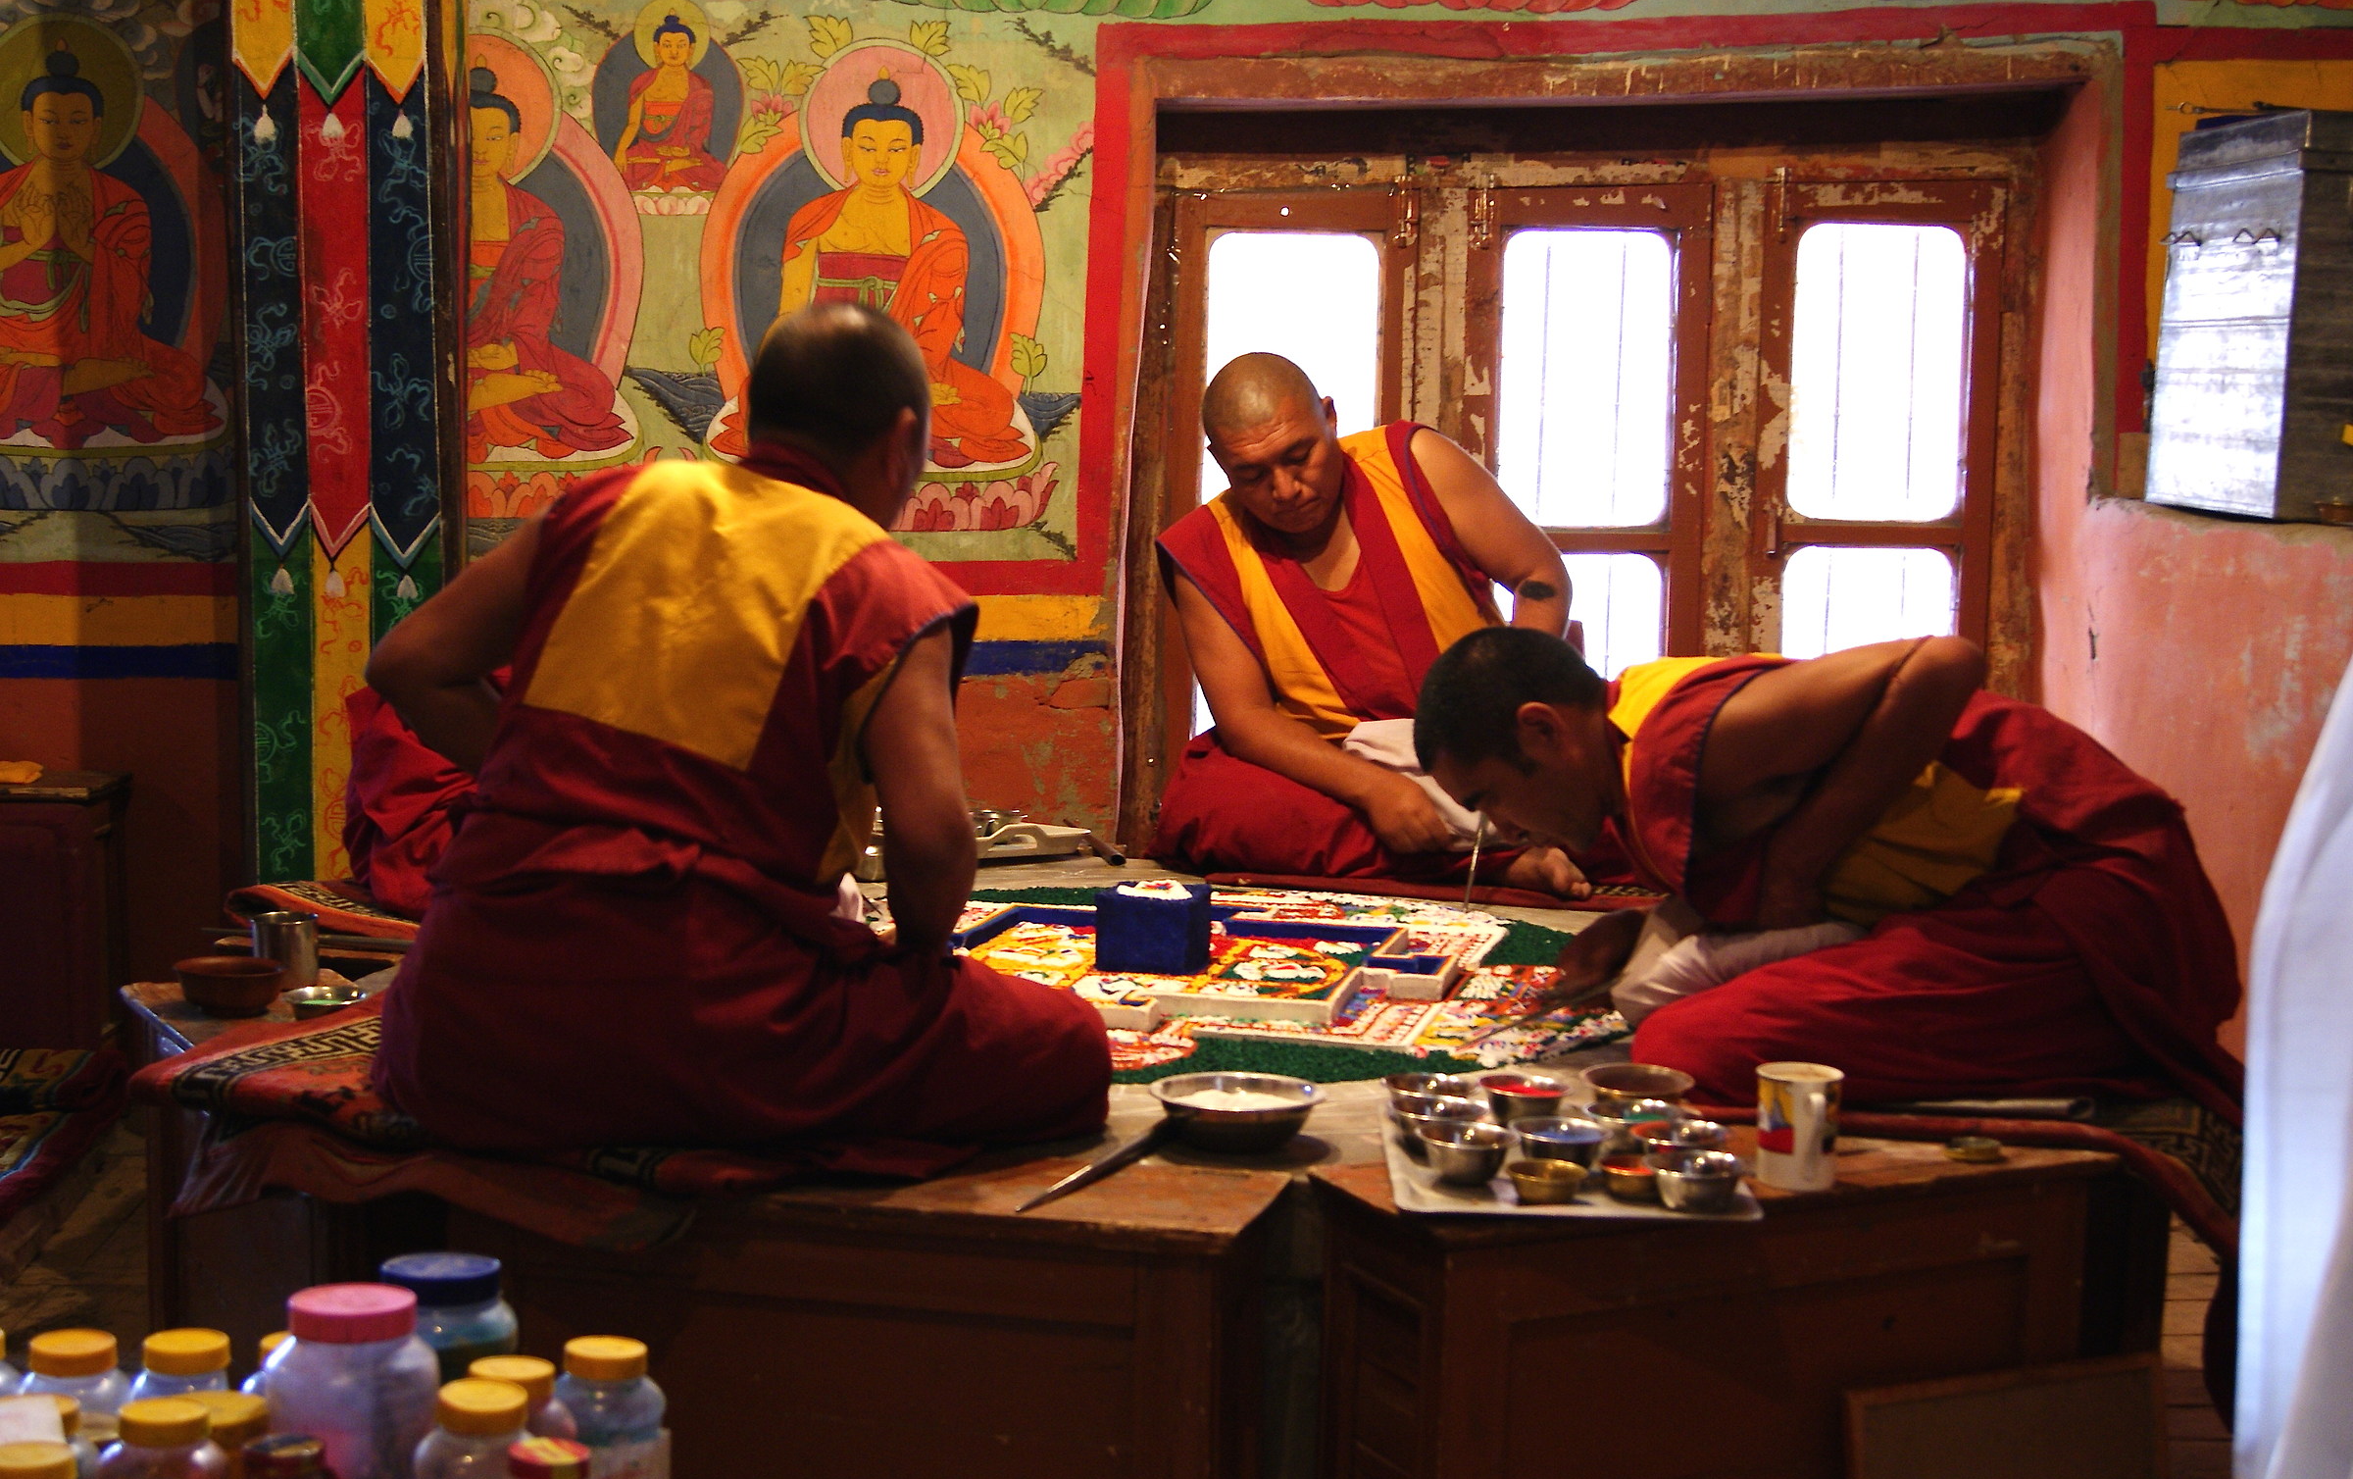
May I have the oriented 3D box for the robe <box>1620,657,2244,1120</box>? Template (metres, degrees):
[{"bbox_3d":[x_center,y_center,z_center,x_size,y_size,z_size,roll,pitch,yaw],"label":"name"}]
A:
[{"bbox_3d":[0.797,0.119,3.511,0.620,0.430,0.500,3,7,15],"label":"robe"}]

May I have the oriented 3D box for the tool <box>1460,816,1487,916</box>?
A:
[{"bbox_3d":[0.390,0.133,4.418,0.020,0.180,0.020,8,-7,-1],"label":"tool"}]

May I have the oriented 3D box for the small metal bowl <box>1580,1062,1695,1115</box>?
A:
[{"bbox_3d":[0.442,0.340,3.245,0.104,0.046,0.104,1,7,0],"label":"small metal bowl"}]

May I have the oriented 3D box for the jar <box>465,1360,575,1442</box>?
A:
[{"bbox_3d":[-0.480,0.527,2.463,0.090,0.145,0.090,1,7,0],"label":"jar"}]

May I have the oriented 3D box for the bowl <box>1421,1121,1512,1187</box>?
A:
[{"bbox_3d":[0.257,0.371,3.030,0.080,0.040,0.080,1,7,0],"label":"bowl"}]

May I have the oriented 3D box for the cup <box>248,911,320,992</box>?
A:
[{"bbox_3d":[-0.996,0.237,3.801,0.070,0.076,0.070,1,7,0],"label":"cup"}]

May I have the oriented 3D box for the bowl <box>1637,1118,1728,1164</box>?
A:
[{"bbox_3d":[0.451,0.372,3.052,0.082,0.039,0.082,1,7,0],"label":"bowl"}]

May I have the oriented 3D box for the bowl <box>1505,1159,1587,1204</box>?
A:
[{"bbox_3d":[0.321,0.385,2.941,0.070,0.027,0.070,0,7,0],"label":"bowl"}]

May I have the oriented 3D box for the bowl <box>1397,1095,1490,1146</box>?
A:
[{"bbox_3d":[0.240,0.356,3.100,0.094,0.043,0.094,0,7,0],"label":"bowl"}]

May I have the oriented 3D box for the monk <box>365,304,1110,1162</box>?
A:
[{"bbox_3d":[-0.430,-0.055,3.370,0.660,0.780,0.580,6,9,33],"label":"monk"}]

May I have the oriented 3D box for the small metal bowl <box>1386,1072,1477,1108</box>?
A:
[{"bbox_3d":[0.239,0.345,3.191,0.093,0.043,0.093,0,7,0],"label":"small metal bowl"}]

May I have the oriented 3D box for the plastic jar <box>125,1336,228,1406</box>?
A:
[{"bbox_3d":[-0.750,0.535,2.588,0.094,0.155,0.094,0,7,0],"label":"plastic jar"}]

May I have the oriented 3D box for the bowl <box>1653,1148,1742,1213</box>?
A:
[{"bbox_3d":[0.450,0.386,2.946,0.080,0.038,0.080,1,7,0],"label":"bowl"}]

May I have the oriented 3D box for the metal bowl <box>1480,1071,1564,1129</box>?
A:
[{"bbox_3d":[0.330,0.345,3.235,0.077,0.035,0.077,1,7,0],"label":"metal bowl"}]

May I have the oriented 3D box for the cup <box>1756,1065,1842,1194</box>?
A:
[{"bbox_3d":[0.557,0.347,3.013,0.079,0.096,0.106,0,7,-7],"label":"cup"}]

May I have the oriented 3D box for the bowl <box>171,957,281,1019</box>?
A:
[{"bbox_3d":[-1.029,0.273,3.700,0.123,0.050,0.123,0,7,0],"label":"bowl"}]

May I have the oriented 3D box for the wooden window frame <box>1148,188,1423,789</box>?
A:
[{"bbox_3d":[0.172,-0.376,5.193,0.375,0.920,0.060,1,7,0],"label":"wooden window frame"}]

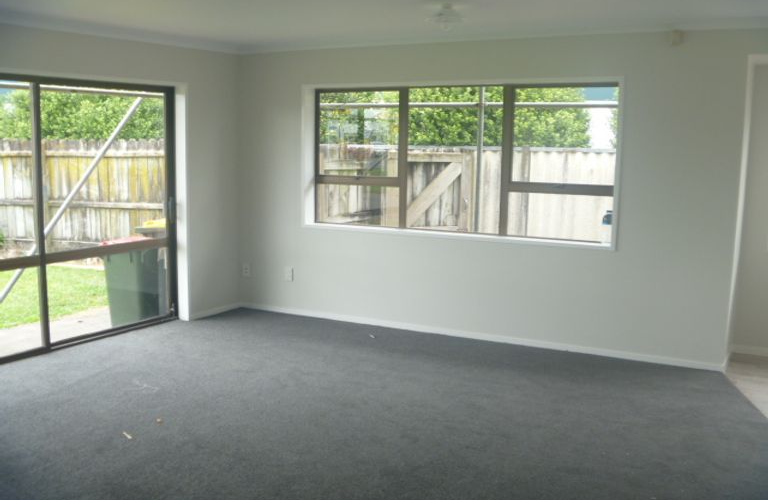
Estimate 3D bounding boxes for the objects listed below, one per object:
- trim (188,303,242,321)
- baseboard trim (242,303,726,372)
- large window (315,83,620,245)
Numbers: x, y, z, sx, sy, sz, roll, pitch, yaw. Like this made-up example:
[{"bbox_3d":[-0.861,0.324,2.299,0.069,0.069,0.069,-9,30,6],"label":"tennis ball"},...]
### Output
[{"bbox_3d":[-1.519,0.563,6.823,0.018,0.055,0.730,5,10,28],"label":"trim"},{"bbox_3d":[0.511,0.677,6.121,4.261,0.059,0.018,5,10,28],"label":"baseboard trim"},{"bbox_3d":[0.529,-0.717,5.994,2.655,1.190,0.100,5,10,28],"label":"large window"}]

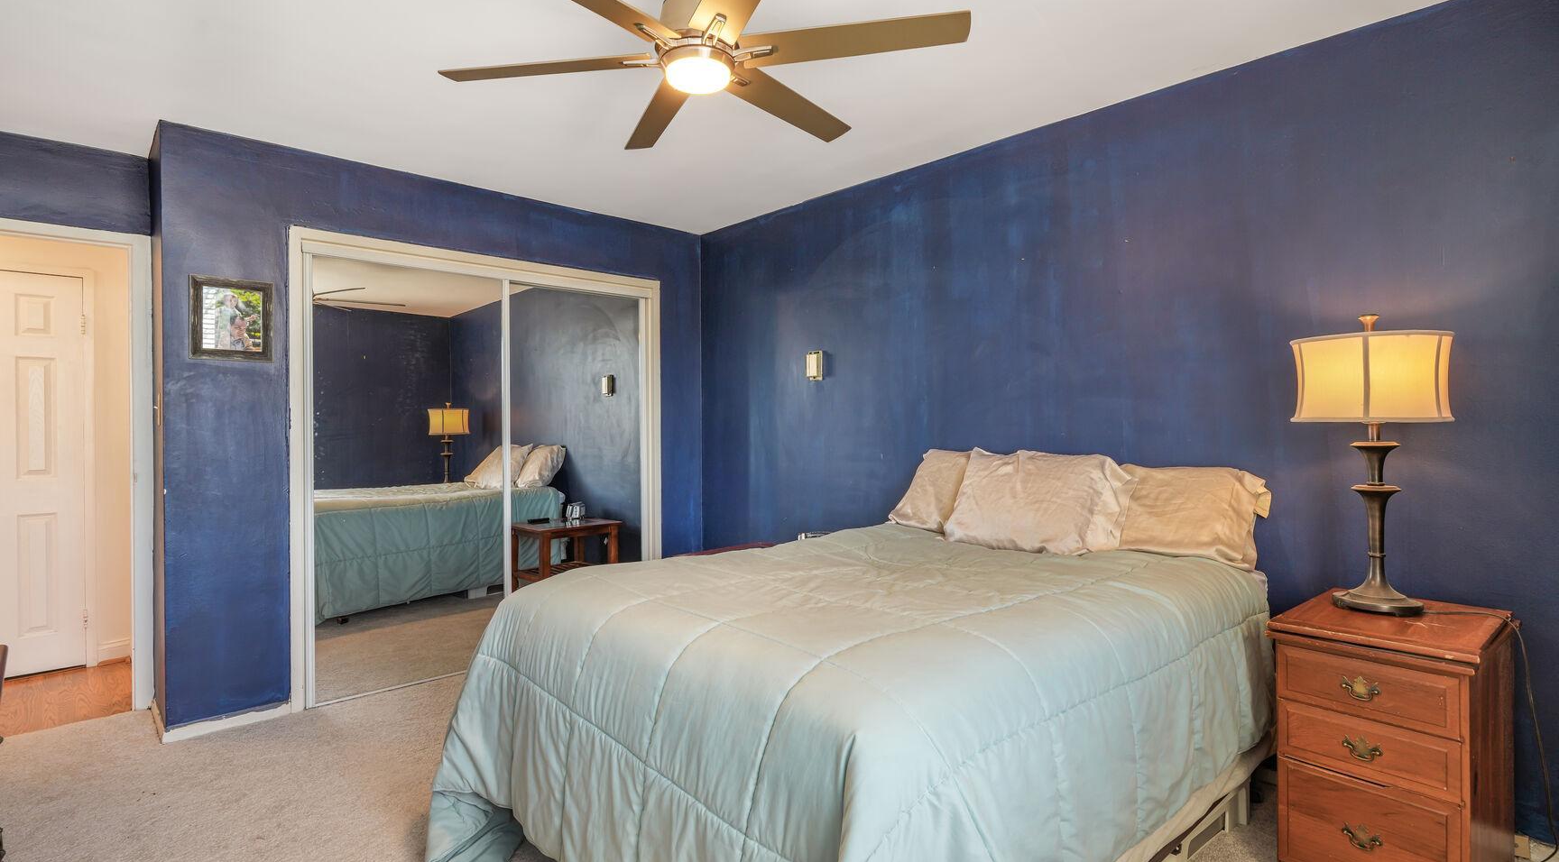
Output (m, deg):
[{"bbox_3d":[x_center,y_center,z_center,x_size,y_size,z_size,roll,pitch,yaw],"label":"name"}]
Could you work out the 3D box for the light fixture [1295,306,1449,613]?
[{"bbox_3d":[1.706,0.084,2.115,0.370,0.836,0.370,-1,0,-43],"label":"light fixture"}]

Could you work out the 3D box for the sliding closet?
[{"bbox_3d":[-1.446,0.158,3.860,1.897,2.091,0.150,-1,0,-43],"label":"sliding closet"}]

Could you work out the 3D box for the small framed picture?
[{"bbox_3d":[-2.245,-0.456,3.023,0.280,0.338,0.025,-1,0,-43],"label":"small framed picture"}]

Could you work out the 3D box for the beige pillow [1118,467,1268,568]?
[{"bbox_3d":[1.282,0.274,2.526,0.640,0.390,0.160,0,-32,47],"label":"beige pillow"}]

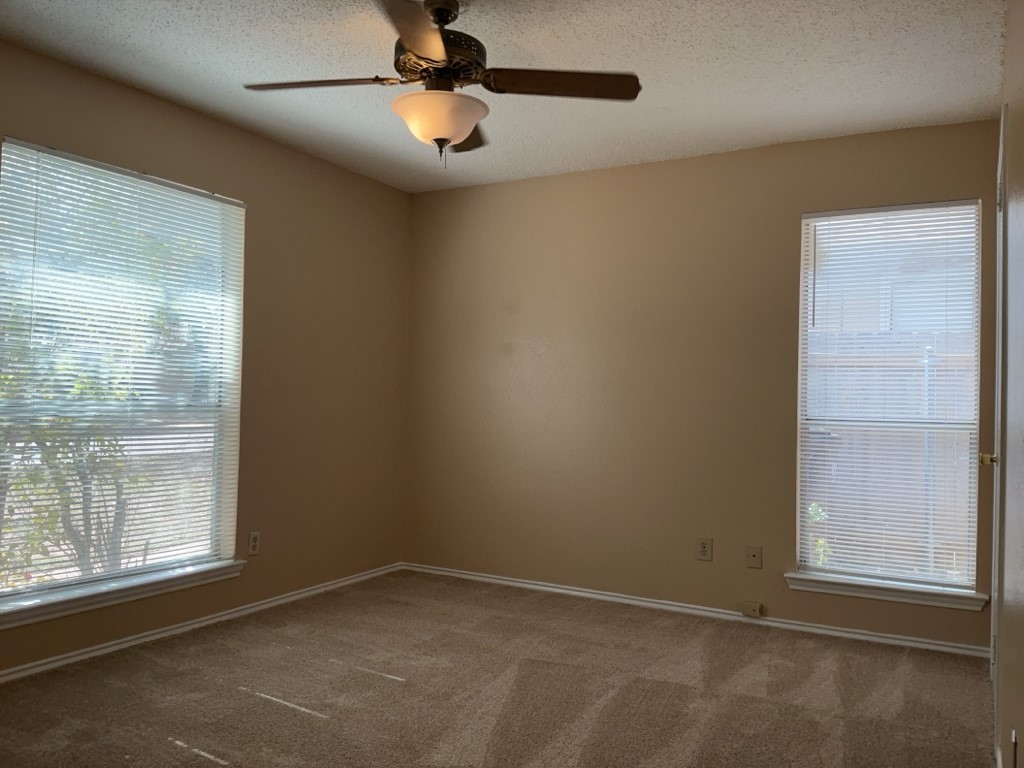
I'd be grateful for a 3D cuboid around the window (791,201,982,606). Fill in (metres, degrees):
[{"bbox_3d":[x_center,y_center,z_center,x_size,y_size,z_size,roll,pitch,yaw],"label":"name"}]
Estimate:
[{"bbox_3d":[1.773,0.073,3.812,0.795,1.835,0.100,1,-1,30],"label":"window"}]

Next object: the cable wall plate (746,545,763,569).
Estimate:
[{"bbox_3d":[1.235,0.884,4.074,0.074,0.115,0.012,1,-1,30],"label":"cable wall plate"}]

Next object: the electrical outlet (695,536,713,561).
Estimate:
[{"bbox_3d":[1.009,0.872,4.203,0.075,0.116,0.012,1,-1,30],"label":"electrical outlet"}]

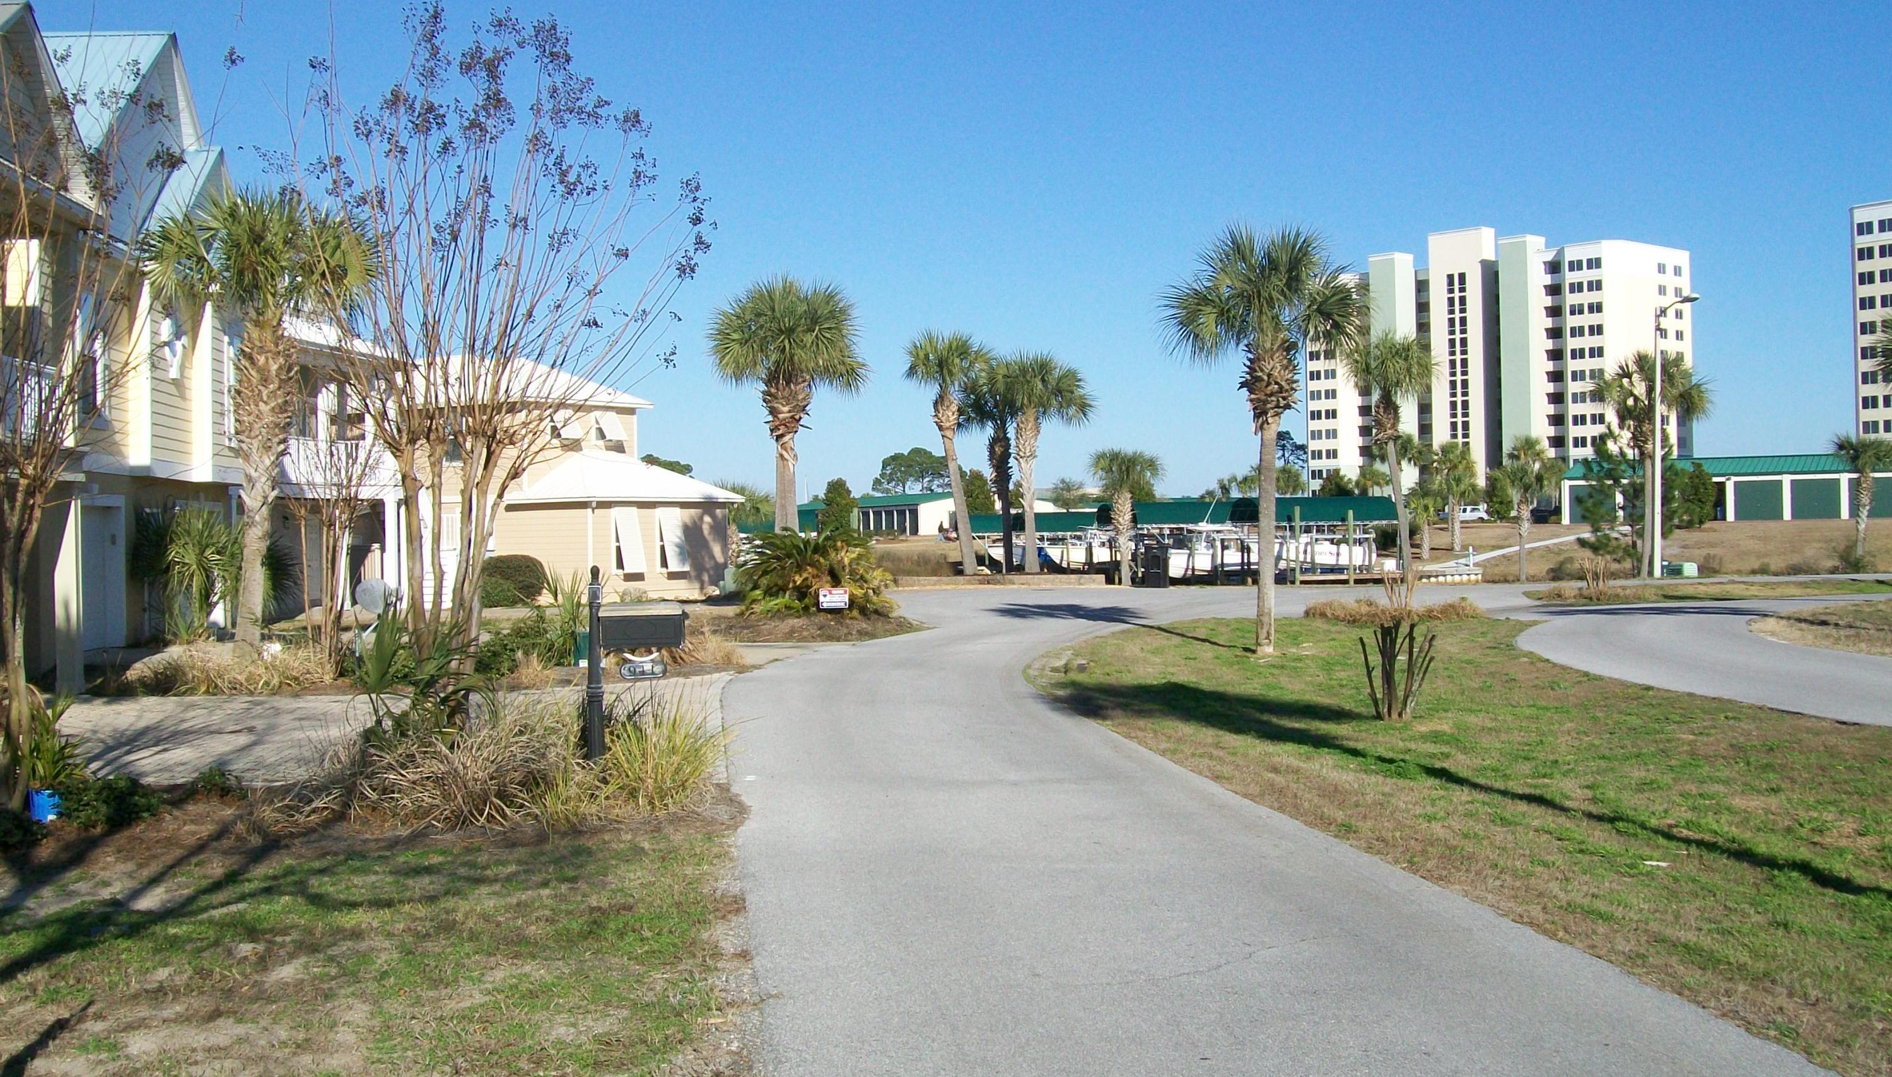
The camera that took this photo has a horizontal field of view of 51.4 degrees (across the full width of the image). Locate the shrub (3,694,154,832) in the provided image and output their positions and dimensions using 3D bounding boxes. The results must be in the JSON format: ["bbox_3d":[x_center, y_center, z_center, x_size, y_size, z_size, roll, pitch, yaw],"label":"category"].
[{"bbox_3d":[-5.252,1.359,11.900,0.950,0.830,0.900,-1,0,-24],"label":"shrub"}]

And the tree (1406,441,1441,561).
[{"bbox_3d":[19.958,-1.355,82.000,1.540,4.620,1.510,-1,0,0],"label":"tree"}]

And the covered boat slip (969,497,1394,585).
[{"bbox_3d":[11.633,0.168,107.955,7.790,4.085,27.550,-1,0,-29],"label":"covered boat slip"}]

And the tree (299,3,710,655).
[{"bbox_3d":[-3.015,-1.007,13.400,2.730,5.280,2.680,-1,0,0],"label":"tree"}]

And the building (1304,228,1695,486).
[{"bbox_3d":[79.300,-23.082,288.000,26.000,42.000,48.500,-1,0,-45],"label":"building"}]

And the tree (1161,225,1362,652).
[{"bbox_3d":[4.340,-1.379,27.000,2.740,5.860,2.680,-1,0,0],"label":"tree"}]

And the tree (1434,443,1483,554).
[{"bbox_3d":[23.618,-1.880,91.000,2.320,5.200,2.280,-1,0,0],"label":"tree"}]

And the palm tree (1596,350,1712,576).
[{"bbox_3d":[21.208,-2.238,59.000,3.460,6.830,3.390,-1,0,0],"label":"palm tree"}]

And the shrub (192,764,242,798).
[{"bbox_3d":[-4.666,1.552,12.600,0.310,0.220,0.300,-1,0,-20],"label":"shrub"}]

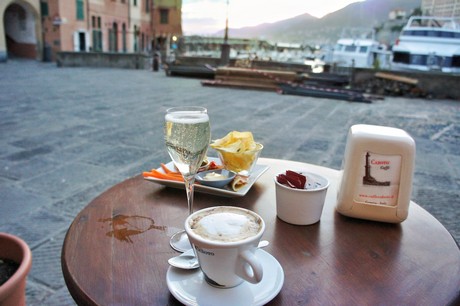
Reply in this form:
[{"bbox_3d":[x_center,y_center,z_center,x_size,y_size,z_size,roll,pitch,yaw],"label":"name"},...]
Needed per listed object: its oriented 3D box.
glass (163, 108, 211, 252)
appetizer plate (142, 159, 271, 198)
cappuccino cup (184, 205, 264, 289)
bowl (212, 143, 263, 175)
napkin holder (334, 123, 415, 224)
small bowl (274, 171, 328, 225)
[{"bbox_3d":[-0.056,0.038,0.484,0.066,0.197,0.066,0,17,0],"label":"glass"},{"bbox_3d":[-0.043,0.050,0.734,0.214,0.024,0.173,7,19,21],"label":"appetizer plate"},{"bbox_3d":[-0.003,0.119,0.412,0.093,0.070,0.105,-16,24,-42],"label":"cappuccino cup"},{"bbox_3d":[0.021,0.016,0.755,0.110,0.058,0.110,0,17,0],"label":"bowl"},{"bbox_3d":[0.257,0.030,0.614,0.111,0.139,0.107,6,18,16],"label":"napkin holder"},{"bbox_3d":[0.118,0.076,0.585,0.089,0.067,0.089,0,17,0],"label":"small bowl"}]

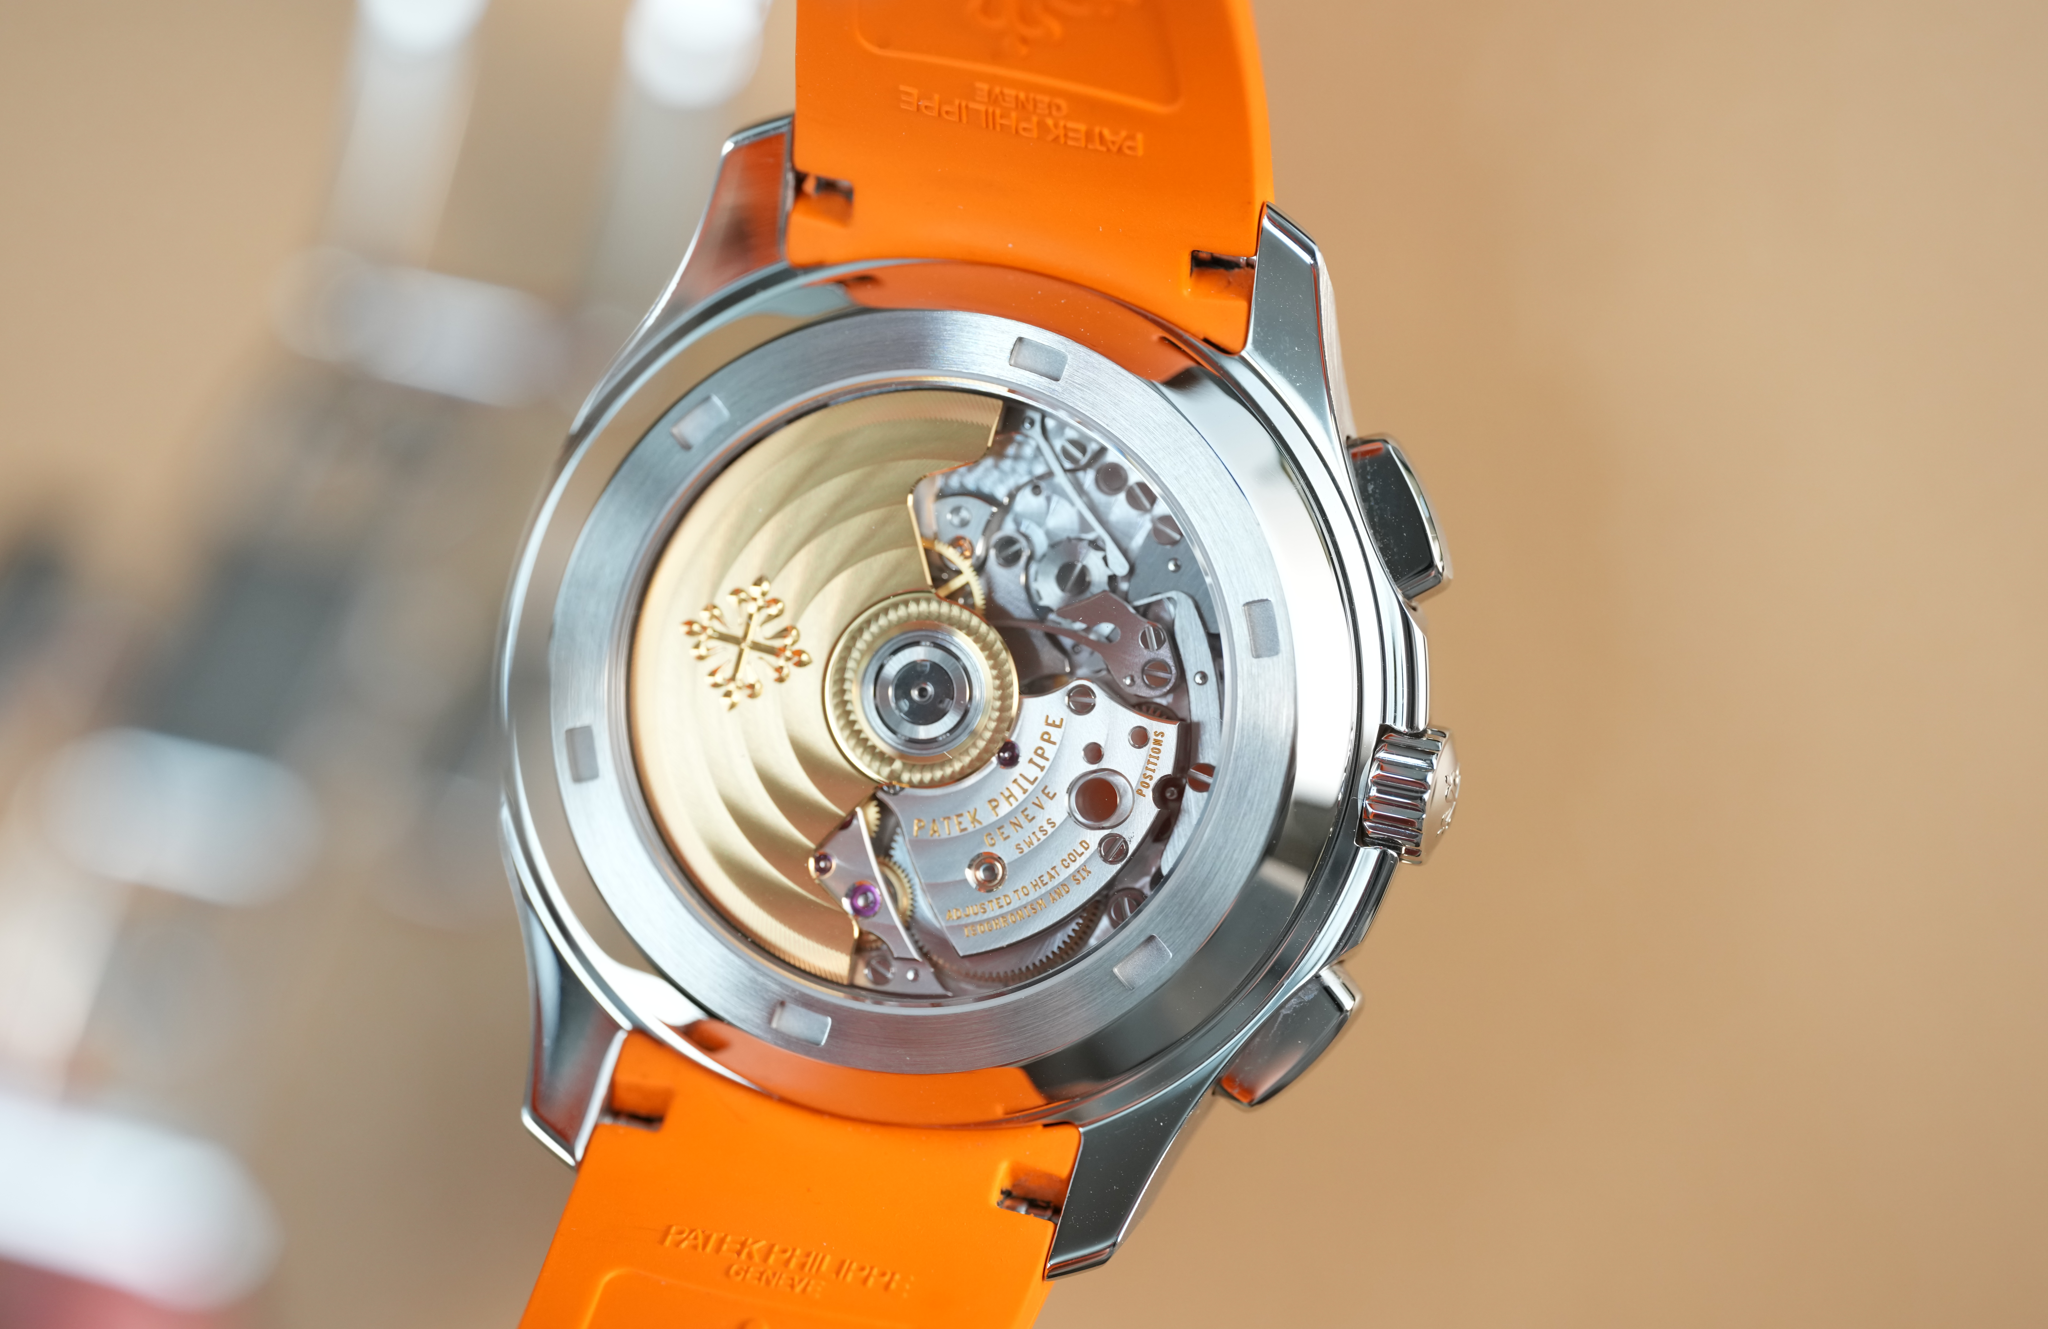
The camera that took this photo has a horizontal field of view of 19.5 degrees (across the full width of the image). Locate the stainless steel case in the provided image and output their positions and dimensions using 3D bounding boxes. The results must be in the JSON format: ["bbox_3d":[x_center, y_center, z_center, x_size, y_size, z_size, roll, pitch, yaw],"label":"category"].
[{"bbox_3d":[-0.003,0.002,0.270,0.043,0.049,0.012,12,2,13],"label":"stainless steel case"}]

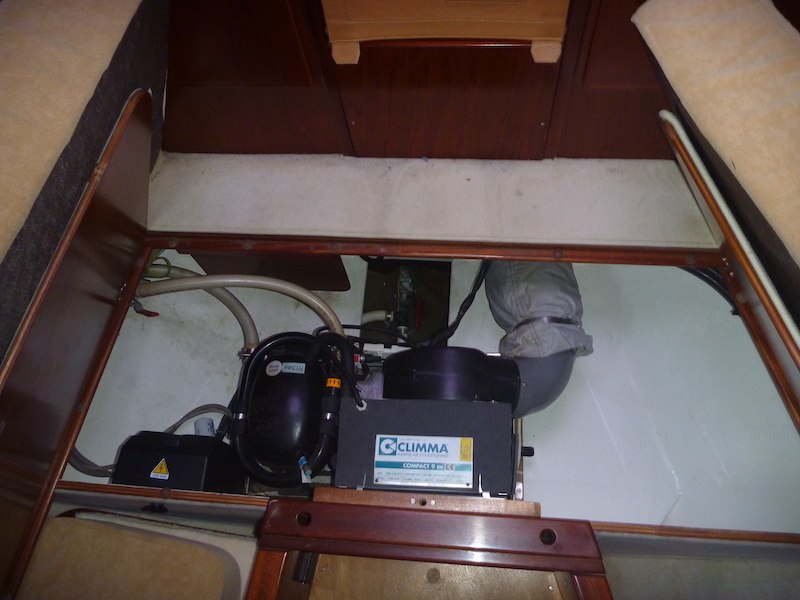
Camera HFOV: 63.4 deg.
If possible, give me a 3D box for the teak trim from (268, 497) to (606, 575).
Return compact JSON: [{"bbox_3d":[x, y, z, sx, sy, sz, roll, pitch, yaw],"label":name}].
[{"bbox_3d":[0.041,0.354,0.964,0.495,0.030,0.080,2,64,6],"label":"teak trim"}]

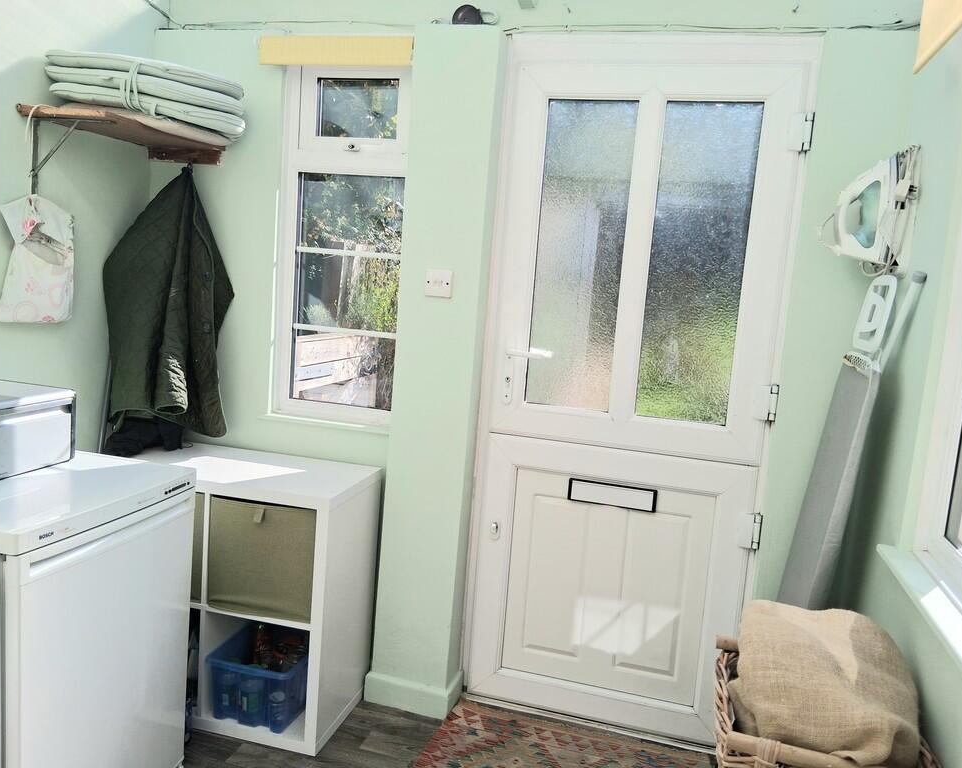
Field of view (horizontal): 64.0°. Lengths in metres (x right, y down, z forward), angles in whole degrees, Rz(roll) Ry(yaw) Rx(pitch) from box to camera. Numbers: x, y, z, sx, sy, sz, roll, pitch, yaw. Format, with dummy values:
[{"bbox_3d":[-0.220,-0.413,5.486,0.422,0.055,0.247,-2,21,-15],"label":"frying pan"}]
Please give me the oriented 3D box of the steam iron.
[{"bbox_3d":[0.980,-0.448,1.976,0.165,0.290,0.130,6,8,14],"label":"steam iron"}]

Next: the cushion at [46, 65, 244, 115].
[{"bbox_3d":[-0.989,-0.879,2.342,0.370,0.056,0.430,6,8,14],"label":"cushion"}]

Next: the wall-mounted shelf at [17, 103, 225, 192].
[{"bbox_3d":[-1.068,-0.667,2.346,0.280,0.232,0.540,6,8,14],"label":"wall-mounted shelf"}]

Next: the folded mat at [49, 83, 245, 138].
[{"bbox_3d":[-0.994,-0.830,2.354,0.365,0.058,0.430,6,8,14],"label":"folded mat"}]

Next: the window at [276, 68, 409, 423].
[{"bbox_3d":[-0.446,-0.457,2.530,0.470,1.165,0.070,6,8,14],"label":"window"}]

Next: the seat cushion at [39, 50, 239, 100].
[{"bbox_3d":[-0.984,-0.928,2.330,0.375,0.055,0.420,6,8,14],"label":"seat cushion"}]

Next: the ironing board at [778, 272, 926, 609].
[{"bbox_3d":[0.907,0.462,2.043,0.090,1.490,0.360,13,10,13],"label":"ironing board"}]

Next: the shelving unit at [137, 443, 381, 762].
[{"bbox_3d":[-0.772,0.635,2.457,0.765,0.768,0.410,6,8,12],"label":"shelving unit"}]

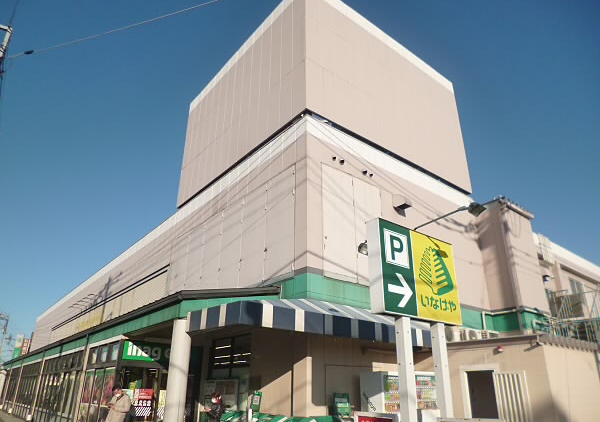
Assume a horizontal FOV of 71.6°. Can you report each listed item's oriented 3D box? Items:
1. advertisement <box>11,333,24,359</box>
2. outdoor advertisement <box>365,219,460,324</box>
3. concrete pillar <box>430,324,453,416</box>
[{"bbox_3d":[-25.048,12.514,36.622,0.700,3.000,0.300,18,-29,-34],"label":"advertisement"},{"bbox_3d":[1.847,1.026,6.616,1.900,1.400,0.247,18,-29,-34],"label":"outdoor advertisement"},{"bbox_3d":[2.139,2.925,6.051,0.145,2.523,0.145,18,-29,-34],"label":"concrete pillar"}]

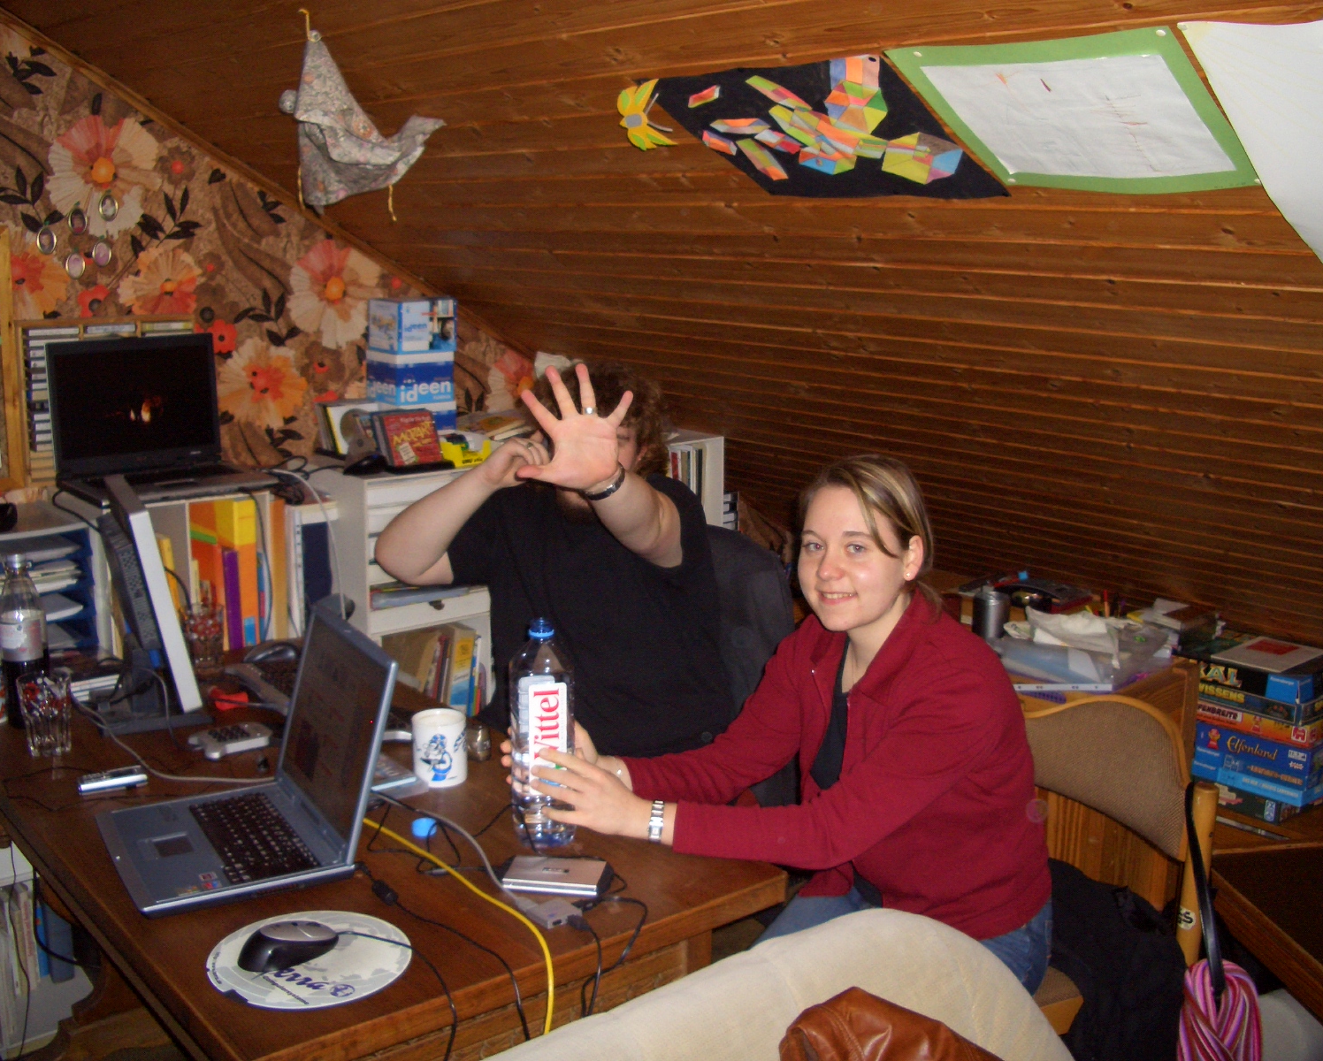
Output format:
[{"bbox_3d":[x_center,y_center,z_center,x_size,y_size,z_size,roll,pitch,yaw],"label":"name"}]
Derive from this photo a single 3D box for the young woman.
[{"bbox_3d":[0.190,0.534,2.078,0.680,1.280,0.560,-9,16,-36],"label":"young woman"}]

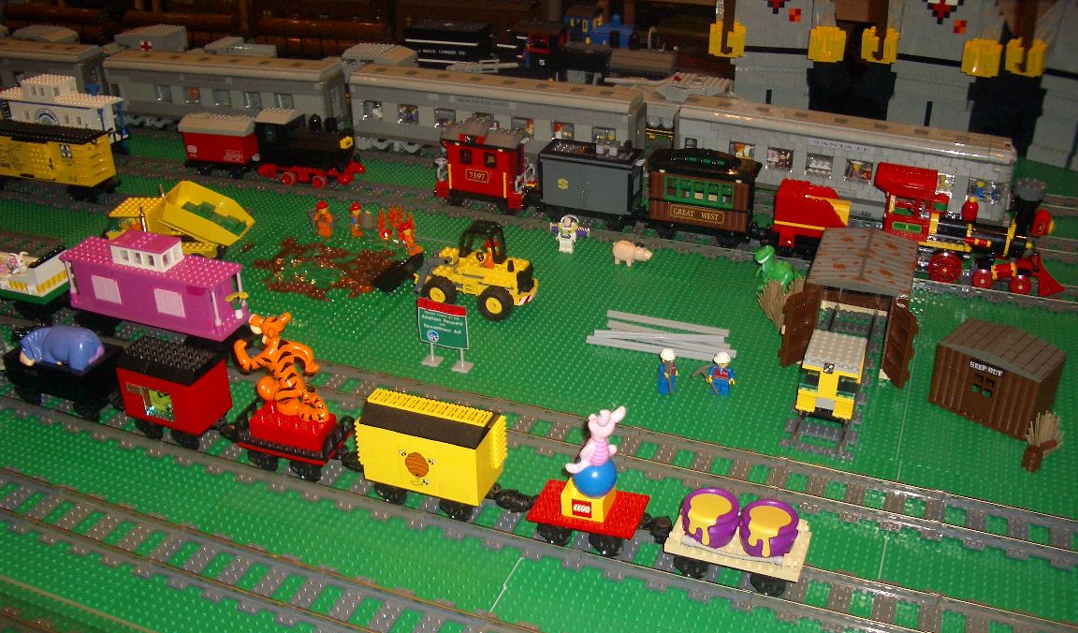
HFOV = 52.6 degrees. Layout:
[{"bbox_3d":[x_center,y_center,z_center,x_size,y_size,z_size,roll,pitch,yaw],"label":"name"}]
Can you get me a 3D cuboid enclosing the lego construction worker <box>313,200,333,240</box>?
[{"bbox_3d":[-0.261,-0.118,1.320,0.024,0.043,0.014,4,29,9],"label":"lego construction worker"}]

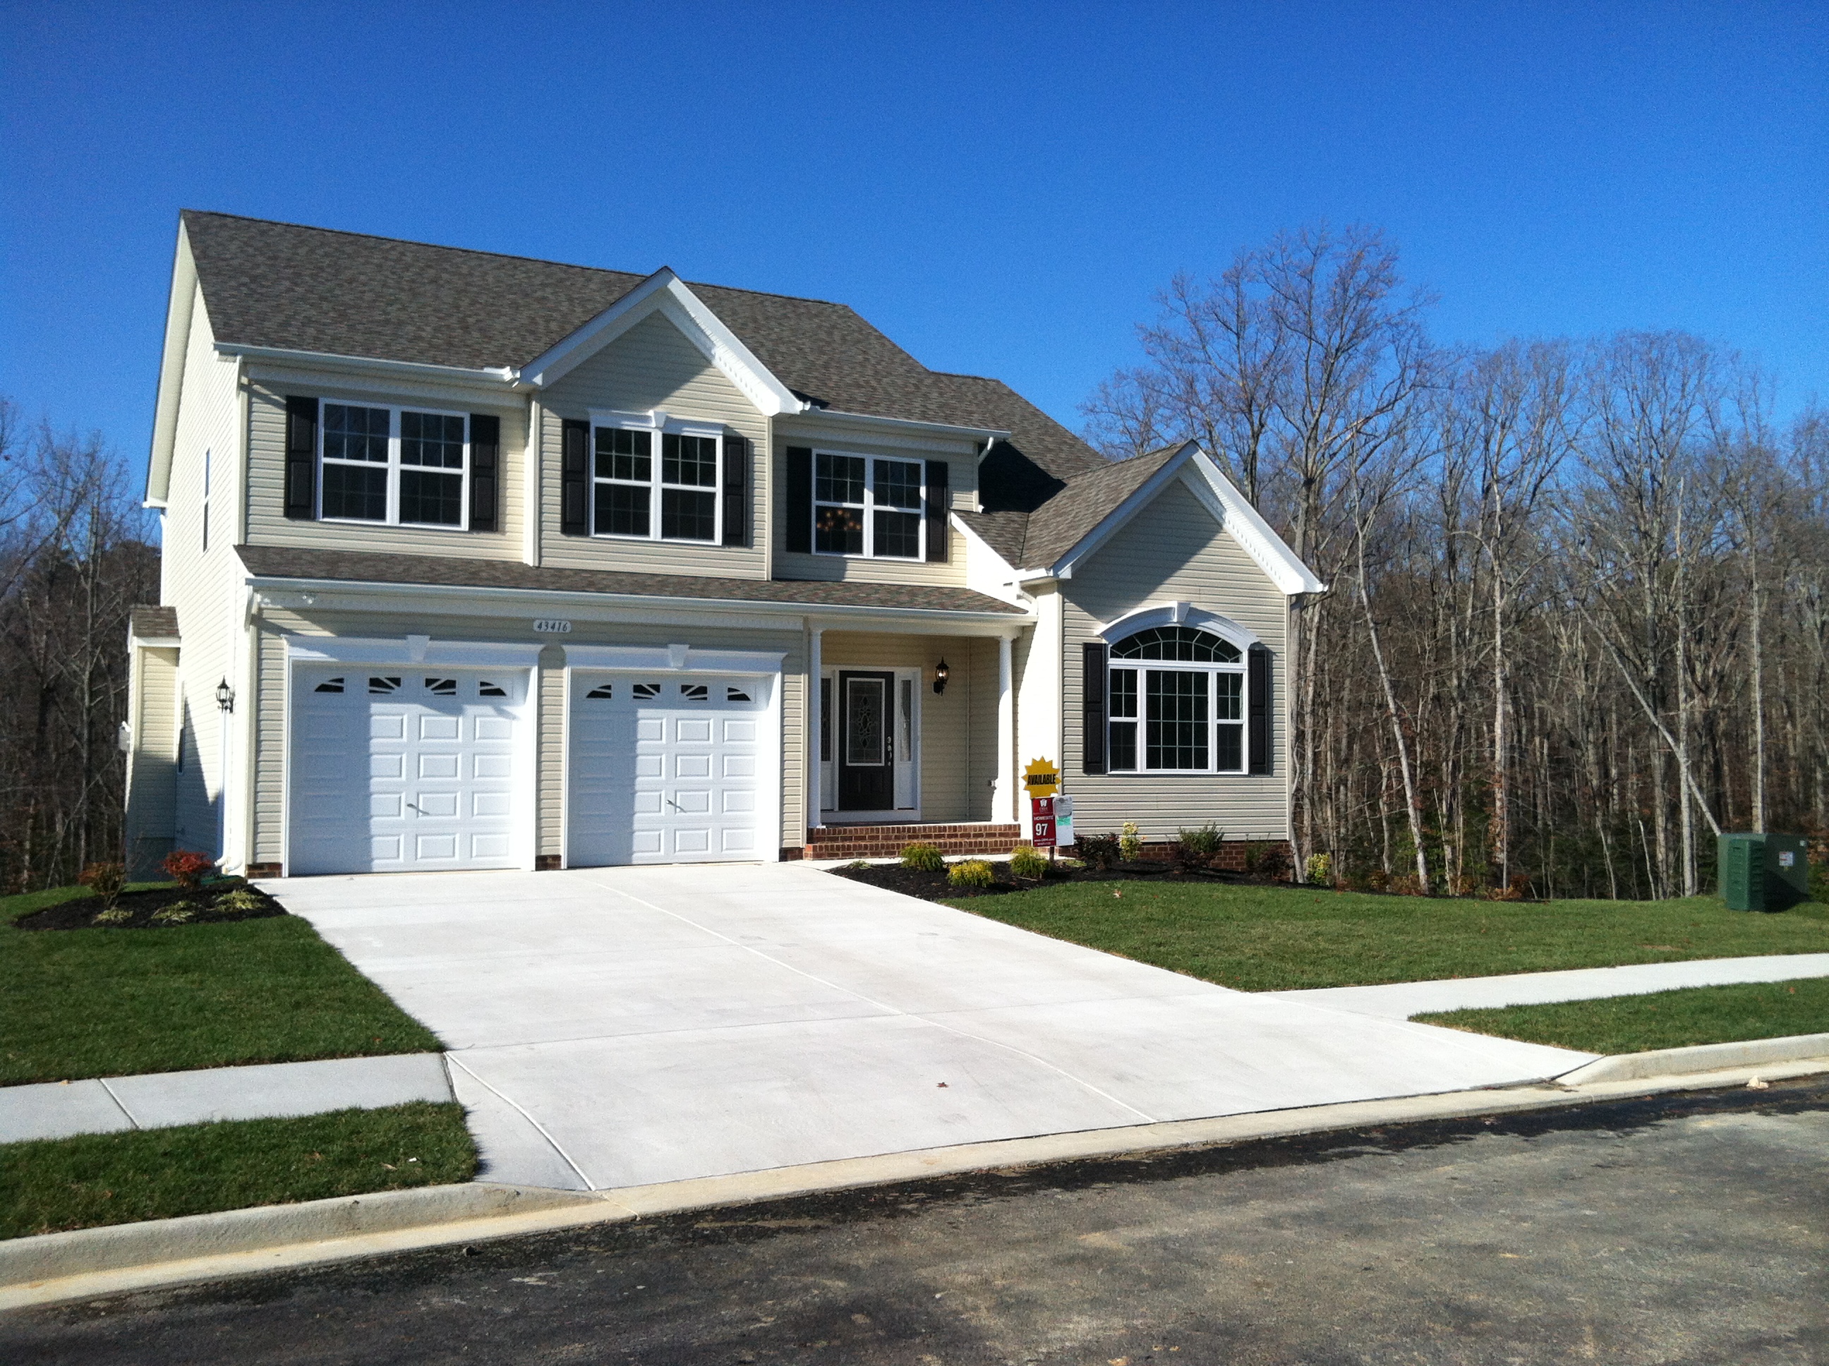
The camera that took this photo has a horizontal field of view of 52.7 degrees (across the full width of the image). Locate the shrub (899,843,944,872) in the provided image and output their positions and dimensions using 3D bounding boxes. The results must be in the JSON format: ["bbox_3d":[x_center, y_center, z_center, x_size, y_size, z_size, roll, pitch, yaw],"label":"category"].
[{"bbox_3d":[0.086,2.107,22.321,0.514,0.348,0.514,0,-3,0],"label":"shrub"}]

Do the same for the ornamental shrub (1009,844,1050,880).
[{"bbox_3d":[1.391,2.155,22.321,0.464,0.406,0.464,0,-3,0],"label":"ornamental shrub"}]

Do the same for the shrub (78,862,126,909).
[{"bbox_3d":[-7.954,1.979,18.079,0.457,0.457,0.457,2,-3,-26],"label":"shrub"}]

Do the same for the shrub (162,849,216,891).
[{"bbox_3d":[-7.775,2.007,19.796,0.559,0.426,0.559,2,-3,-26],"label":"shrub"}]

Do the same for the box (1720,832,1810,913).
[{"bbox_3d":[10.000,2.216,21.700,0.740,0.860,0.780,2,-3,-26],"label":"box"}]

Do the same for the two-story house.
[{"bbox_3d":[-4.192,-2.034,29.135,14.342,9.676,15.352,2,-3,-26],"label":"two-story house"}]

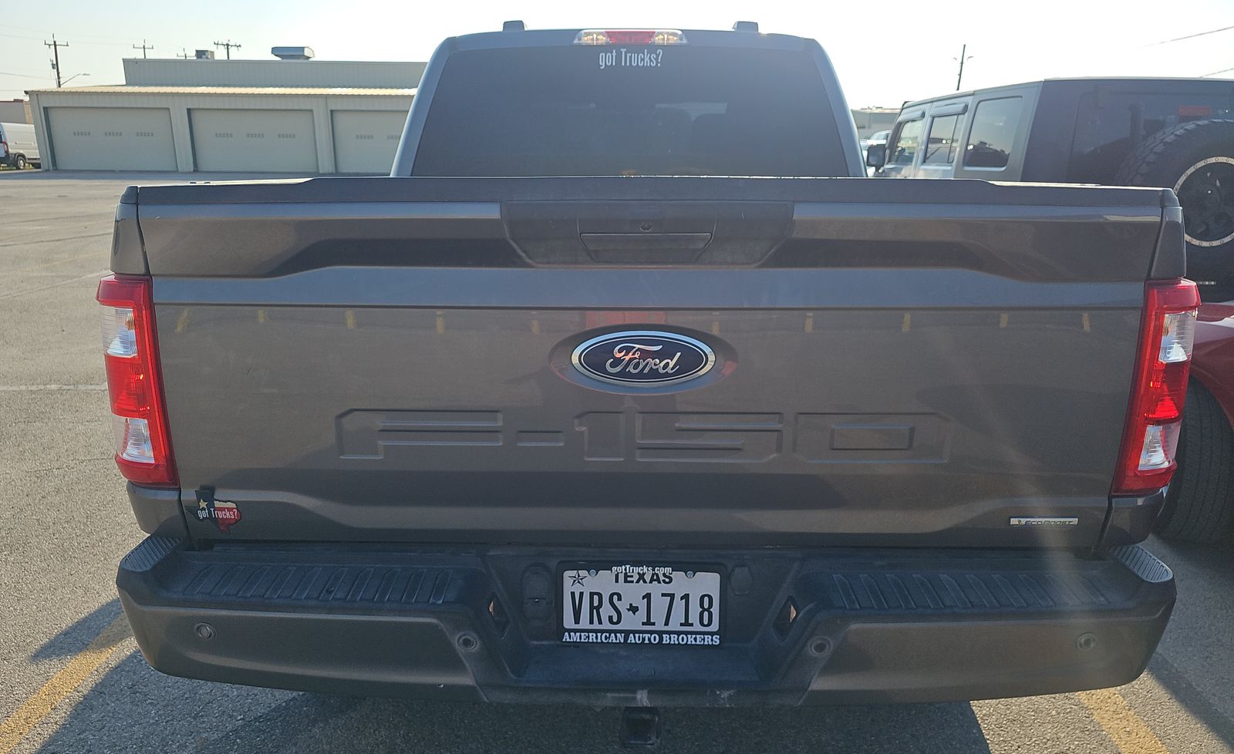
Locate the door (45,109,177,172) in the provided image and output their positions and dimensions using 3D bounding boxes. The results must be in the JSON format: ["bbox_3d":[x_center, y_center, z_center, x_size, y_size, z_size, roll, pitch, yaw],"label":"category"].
[{"bbox_3d":[-25.668,-12.107,41.758,6.370,3.100,0.150,1,16,0],"label":"door"}]

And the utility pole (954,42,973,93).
[{"bbox_3d":[32.285,-25.765,77.832,1.700,10.950,0.350,1,16,0],"label":"utility pole"}]

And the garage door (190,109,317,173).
[{"bbox_3d":[-18.439,-12.014,41.762,6.370,3.100,0.150,1,16,0],"label":"garage door"}]

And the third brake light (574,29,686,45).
[{"bbox_3d":[0.054,-1.337,3.238,0.445,0.062,0.065,1,16,0],"label":"third brake light"}]

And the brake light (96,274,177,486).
[{"bbox_3d":[-0.891,0.000,1.561,0.135,0.400,0.150,1,16,0],"label":"brake light"}]

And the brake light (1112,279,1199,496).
[{"bbox_3d":[1.000,0.013,1.559,0.135,0.400,0.150,1,16,0],"label":"brake light"}]

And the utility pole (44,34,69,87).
[{"bbox_3d":[-54.199,-27.675,80.679,2.350,11.300,0.350,1,16,0],"label":"utility pole"}]

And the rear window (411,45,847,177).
[{"bbox_3d":[0.061,-1.027,3.243,1.730,0.545,0.090,1,1,0],"label":"rear window"}]

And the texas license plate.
[{"bbox_3d":[0.046,0.421,1.519,0.308,0.165,0.015,1,12,0],"label":"texas license plate"}]

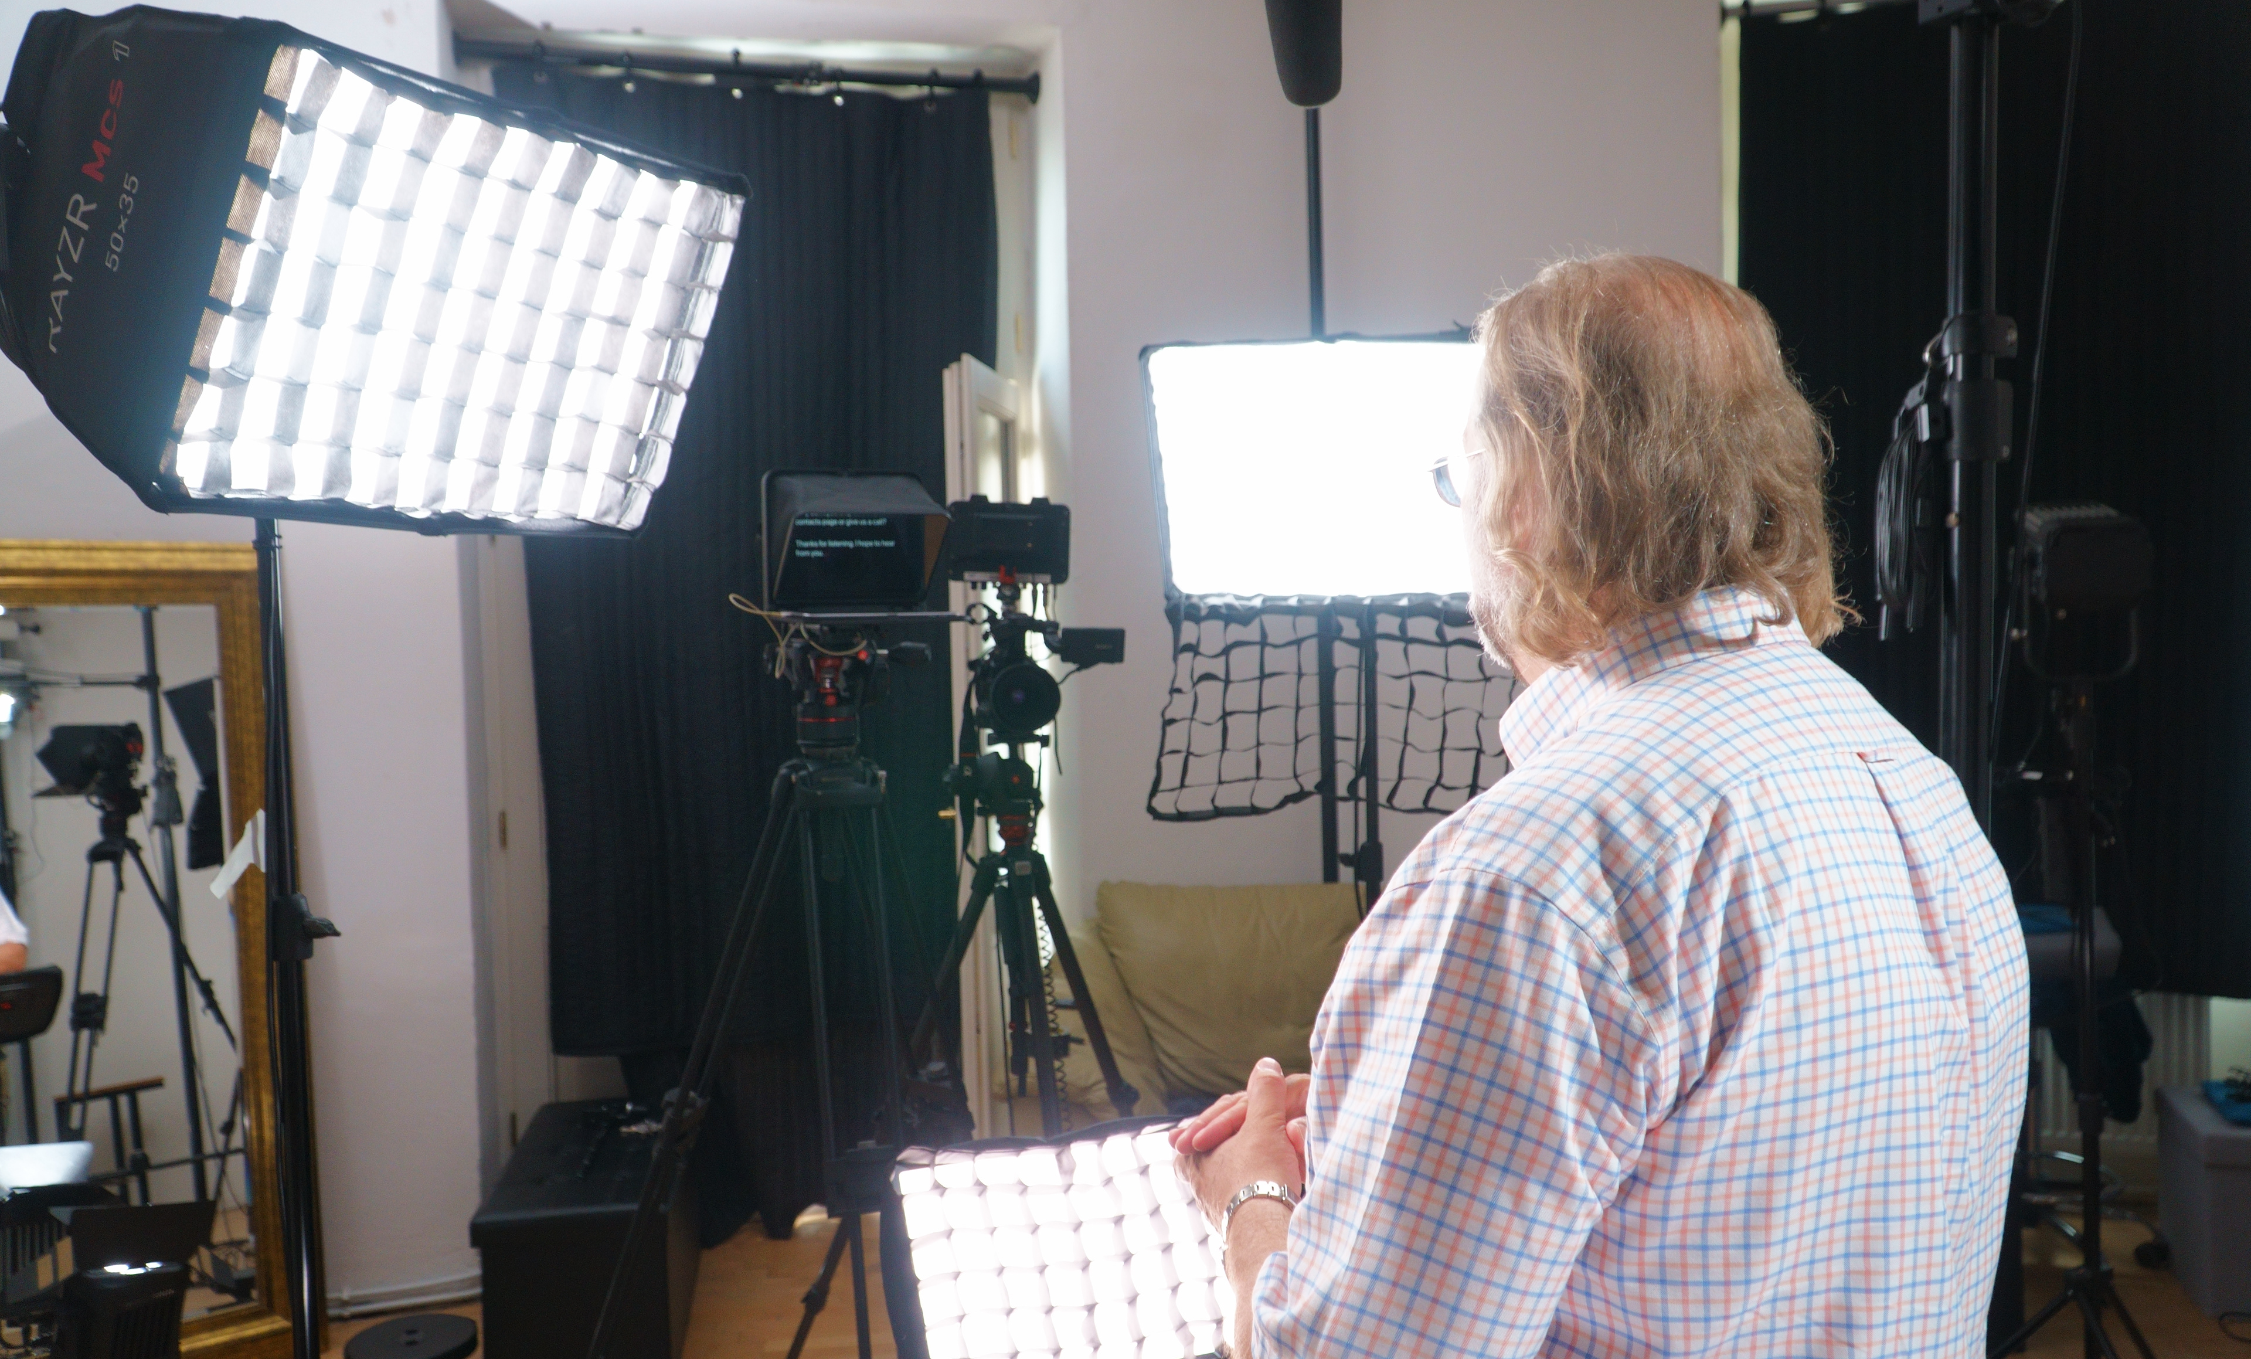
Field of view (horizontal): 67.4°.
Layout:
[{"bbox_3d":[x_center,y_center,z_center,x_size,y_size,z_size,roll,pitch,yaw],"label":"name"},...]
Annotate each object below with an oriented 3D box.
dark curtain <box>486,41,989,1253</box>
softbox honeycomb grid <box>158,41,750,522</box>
[{"bbox_3d":[-0.841,-0.035,4.059,1.193,2.774,0.150,-2,2,-17],"label":"dark curtain"},{"bbox_3d":[-0.566,-0.315,1.452,0.070,0.360,0.510,27,14,22],"label":"softbox honeycomb grid"}]

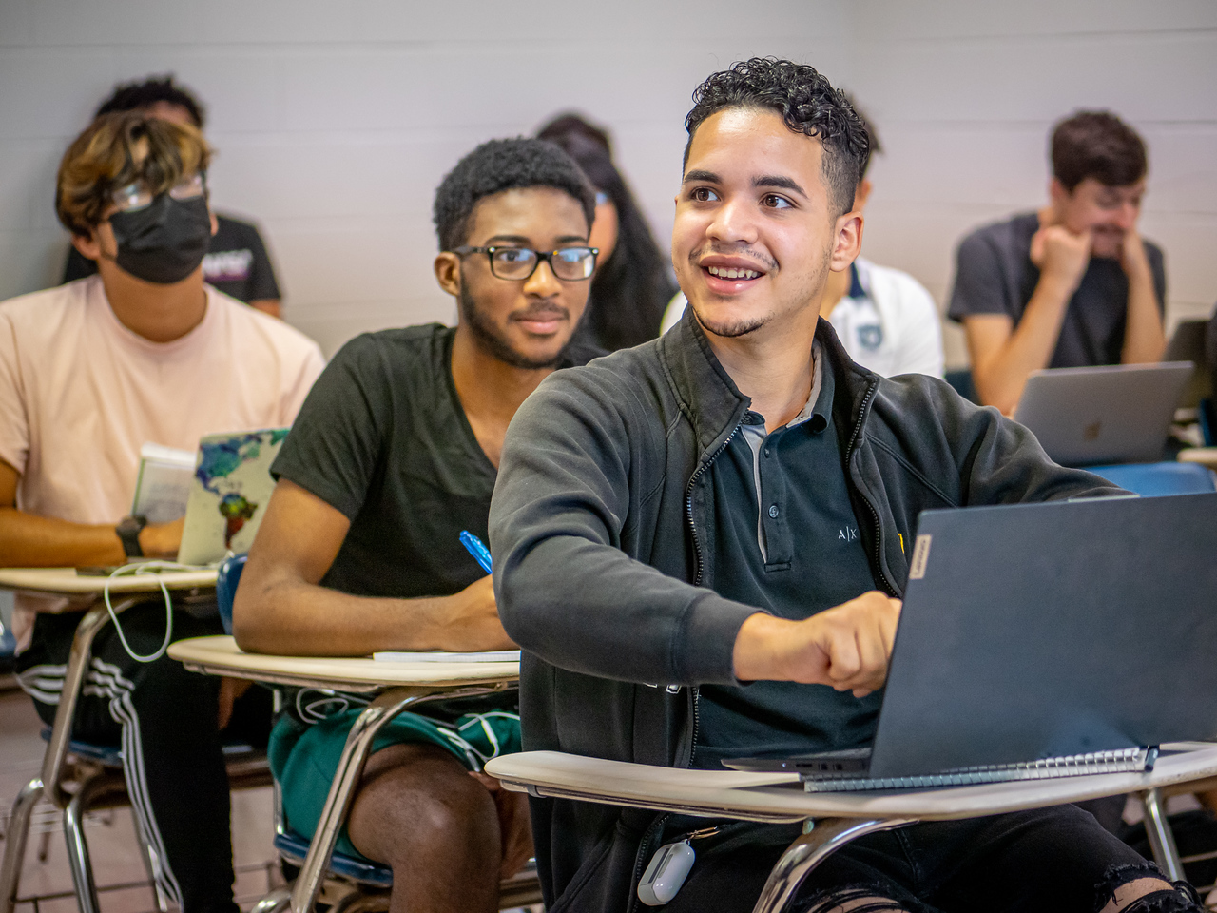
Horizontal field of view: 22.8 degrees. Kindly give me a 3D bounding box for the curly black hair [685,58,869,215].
[{"bbox_3d":[0.155,-0.277,2.770,0.170,0.180,0.210,6,1,20],"label":"curly black hair"}]

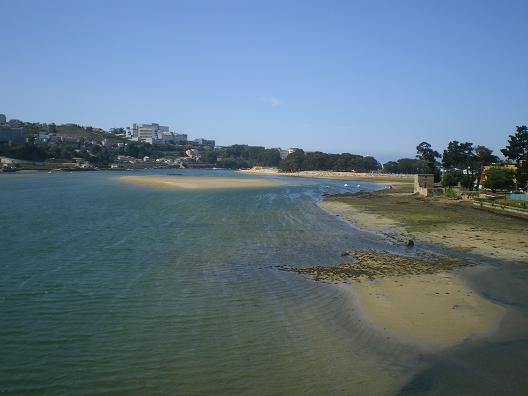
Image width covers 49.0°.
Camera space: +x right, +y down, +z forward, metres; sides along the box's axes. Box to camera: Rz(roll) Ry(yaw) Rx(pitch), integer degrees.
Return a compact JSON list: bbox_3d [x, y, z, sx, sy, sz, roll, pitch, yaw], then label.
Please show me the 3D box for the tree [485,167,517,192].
[{"bbox_3d":[67.330,-5.270,165.000,9.110,7.400,8.500,0,4,0],"label":"tree"}]

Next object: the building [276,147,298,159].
[{"bbox_3d":[22.710,-40.340,560.000,19.320,15.940,18.000,0,4,0],"label":"building"}]

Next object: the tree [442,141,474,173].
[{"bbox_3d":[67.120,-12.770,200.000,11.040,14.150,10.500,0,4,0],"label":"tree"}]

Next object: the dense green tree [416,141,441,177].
[{"bbox_3d":[61.210,-13.540,215.000,8.900,14.840,8.900,0,4,0],"label":"dense green tree"}]

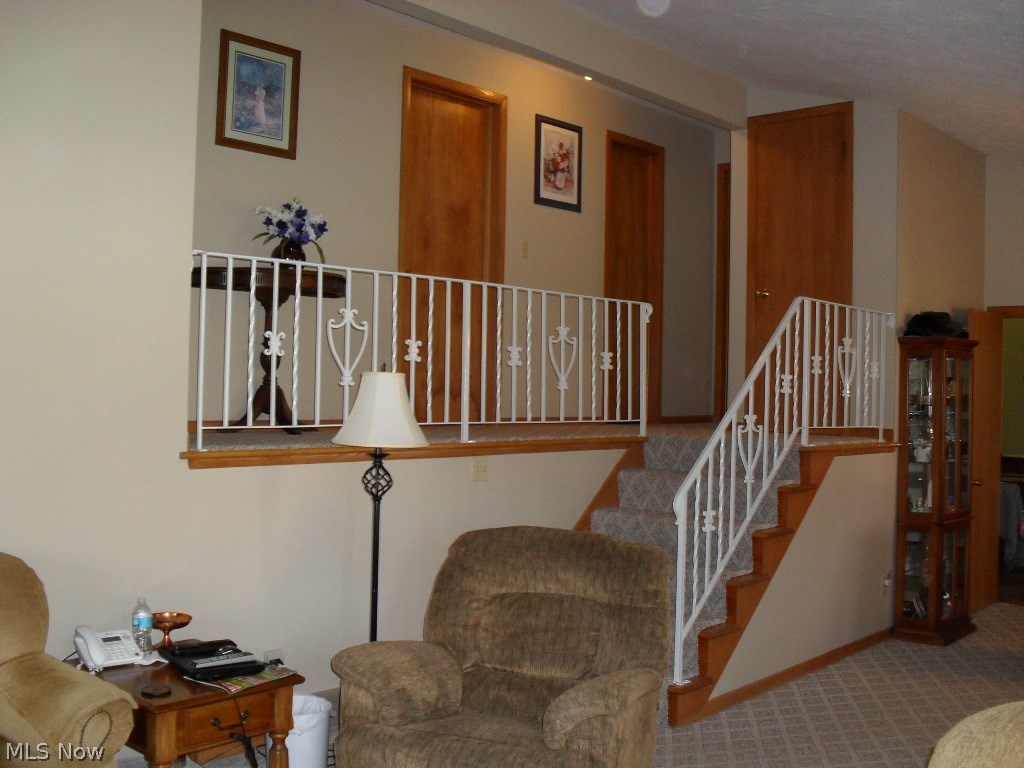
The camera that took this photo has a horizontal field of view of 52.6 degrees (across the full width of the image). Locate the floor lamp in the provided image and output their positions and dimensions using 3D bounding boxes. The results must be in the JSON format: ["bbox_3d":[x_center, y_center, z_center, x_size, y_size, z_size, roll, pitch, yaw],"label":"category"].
[{"bbox_3d":[-0.544,0.688,4.143,0.385,1.510,0.385,1,0,0],"label":"floor lamp"}]

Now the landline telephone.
[{"bbox_3d":[-1.309,0.853,3.355,0.180,0.097,0.205,1,0,-29],"label":"landline telephone"}]

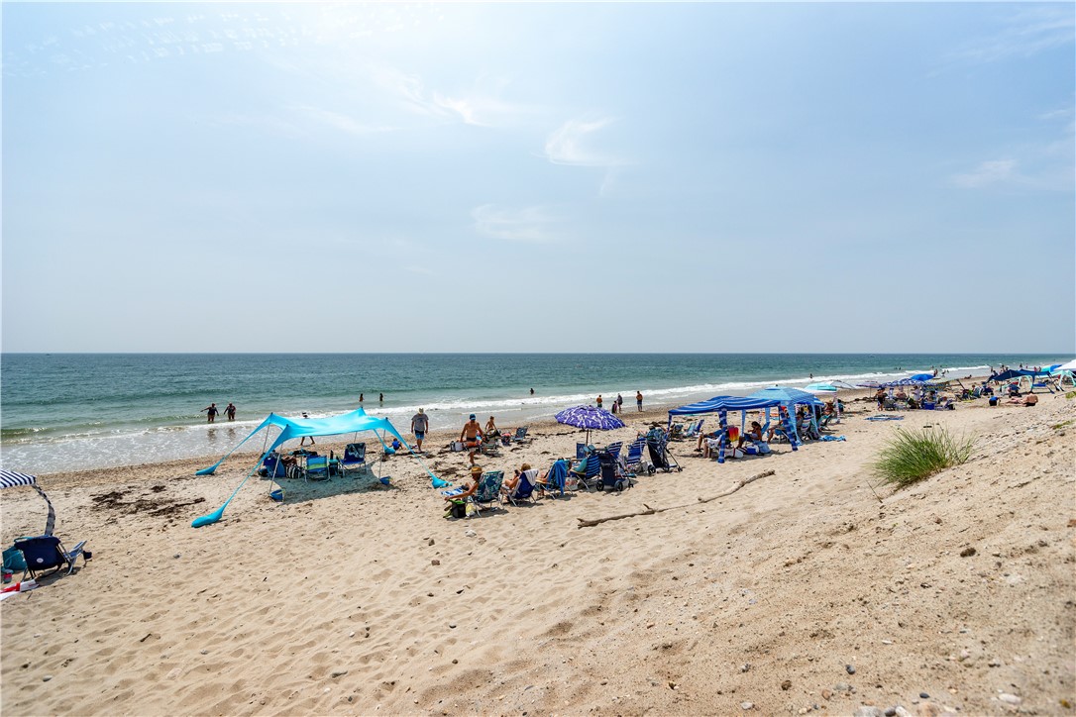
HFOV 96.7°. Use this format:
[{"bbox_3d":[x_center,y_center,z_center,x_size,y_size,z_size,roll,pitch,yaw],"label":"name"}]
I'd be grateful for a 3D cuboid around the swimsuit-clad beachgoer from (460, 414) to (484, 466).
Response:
[{"bbox_3d":[-2.260,2.820,16.432,0.780,1.800,0.550,0,1,-5],"label":"swimsuit-clad beachgoer"}]

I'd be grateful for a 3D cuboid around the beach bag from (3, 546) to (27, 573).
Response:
[{"bbox_3d":[-8.597,3.220,7.881,0.400,0.350,0.230,0,1,-30],"label":"beach bag"}]

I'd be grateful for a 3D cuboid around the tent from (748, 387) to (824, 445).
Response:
[{"bbox_3d":[10.133,2.330,20.022,2.300,2.200,2.300,0,1,-38],"label":"tent"}]

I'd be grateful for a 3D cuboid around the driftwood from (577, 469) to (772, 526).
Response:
[{"bbox_3d":[3.611,3.017,10.863,6.870,0.260,0.520,0,1,-35],"label":"driftwood"}]

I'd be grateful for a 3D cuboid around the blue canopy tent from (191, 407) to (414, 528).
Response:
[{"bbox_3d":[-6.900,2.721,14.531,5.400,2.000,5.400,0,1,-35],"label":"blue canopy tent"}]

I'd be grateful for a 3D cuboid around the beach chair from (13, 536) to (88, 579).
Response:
[{"bbox_3d":[-7.941,3.046,7.779,0.650,0.720,0.800,0,1,-22],"label":"beach chair"}]

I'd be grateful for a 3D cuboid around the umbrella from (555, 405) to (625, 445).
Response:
[{"bbox_3d":[1.547,2.501,14.528,2.100,2.170,2.100,6,3,0],"label":"umbrella"}]

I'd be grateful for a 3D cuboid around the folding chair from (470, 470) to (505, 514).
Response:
[{"bbox_3d":[-1.131,2.821,10.427,0.650,0.900,0.750,0,1,-36],"label":"folding chair"}]

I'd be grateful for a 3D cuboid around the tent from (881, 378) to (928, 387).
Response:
[{"bbox_3d":[26.943,2.437,35.023,2.800,2.000,2.800,0,1,-38],"label":"tent"}]

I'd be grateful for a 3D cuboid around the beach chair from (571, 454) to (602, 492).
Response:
[{"bbox_3d":[1.191,2.815,12.127,0.640,0.880,0.720,0,1,-42],"label":"beach chair"}]

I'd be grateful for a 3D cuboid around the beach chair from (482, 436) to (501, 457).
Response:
[{"bbox_3d":[-1.783,3.367,18.538,0.620,0.740,0.680,0,1,-27],"label":"beach chair"}]

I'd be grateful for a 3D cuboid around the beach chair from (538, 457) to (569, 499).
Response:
[{"bbox_3d":[0.293,2.813,11.327,0.650,0.900,0.750,0,1,-40],"label":"beach chair"}]

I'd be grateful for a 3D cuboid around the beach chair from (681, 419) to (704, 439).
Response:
[{"bbox_3d":[7.167,3.277,22.137,0.800,0.780,0.620,0,1,30],"label":"beach chair"}]

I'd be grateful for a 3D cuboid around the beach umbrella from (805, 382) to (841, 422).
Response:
[{"bbox_3d":[15.435,2.464,26.029,2.000,2.150,2.000,0,1,31],"label":"beach umbrella"}]

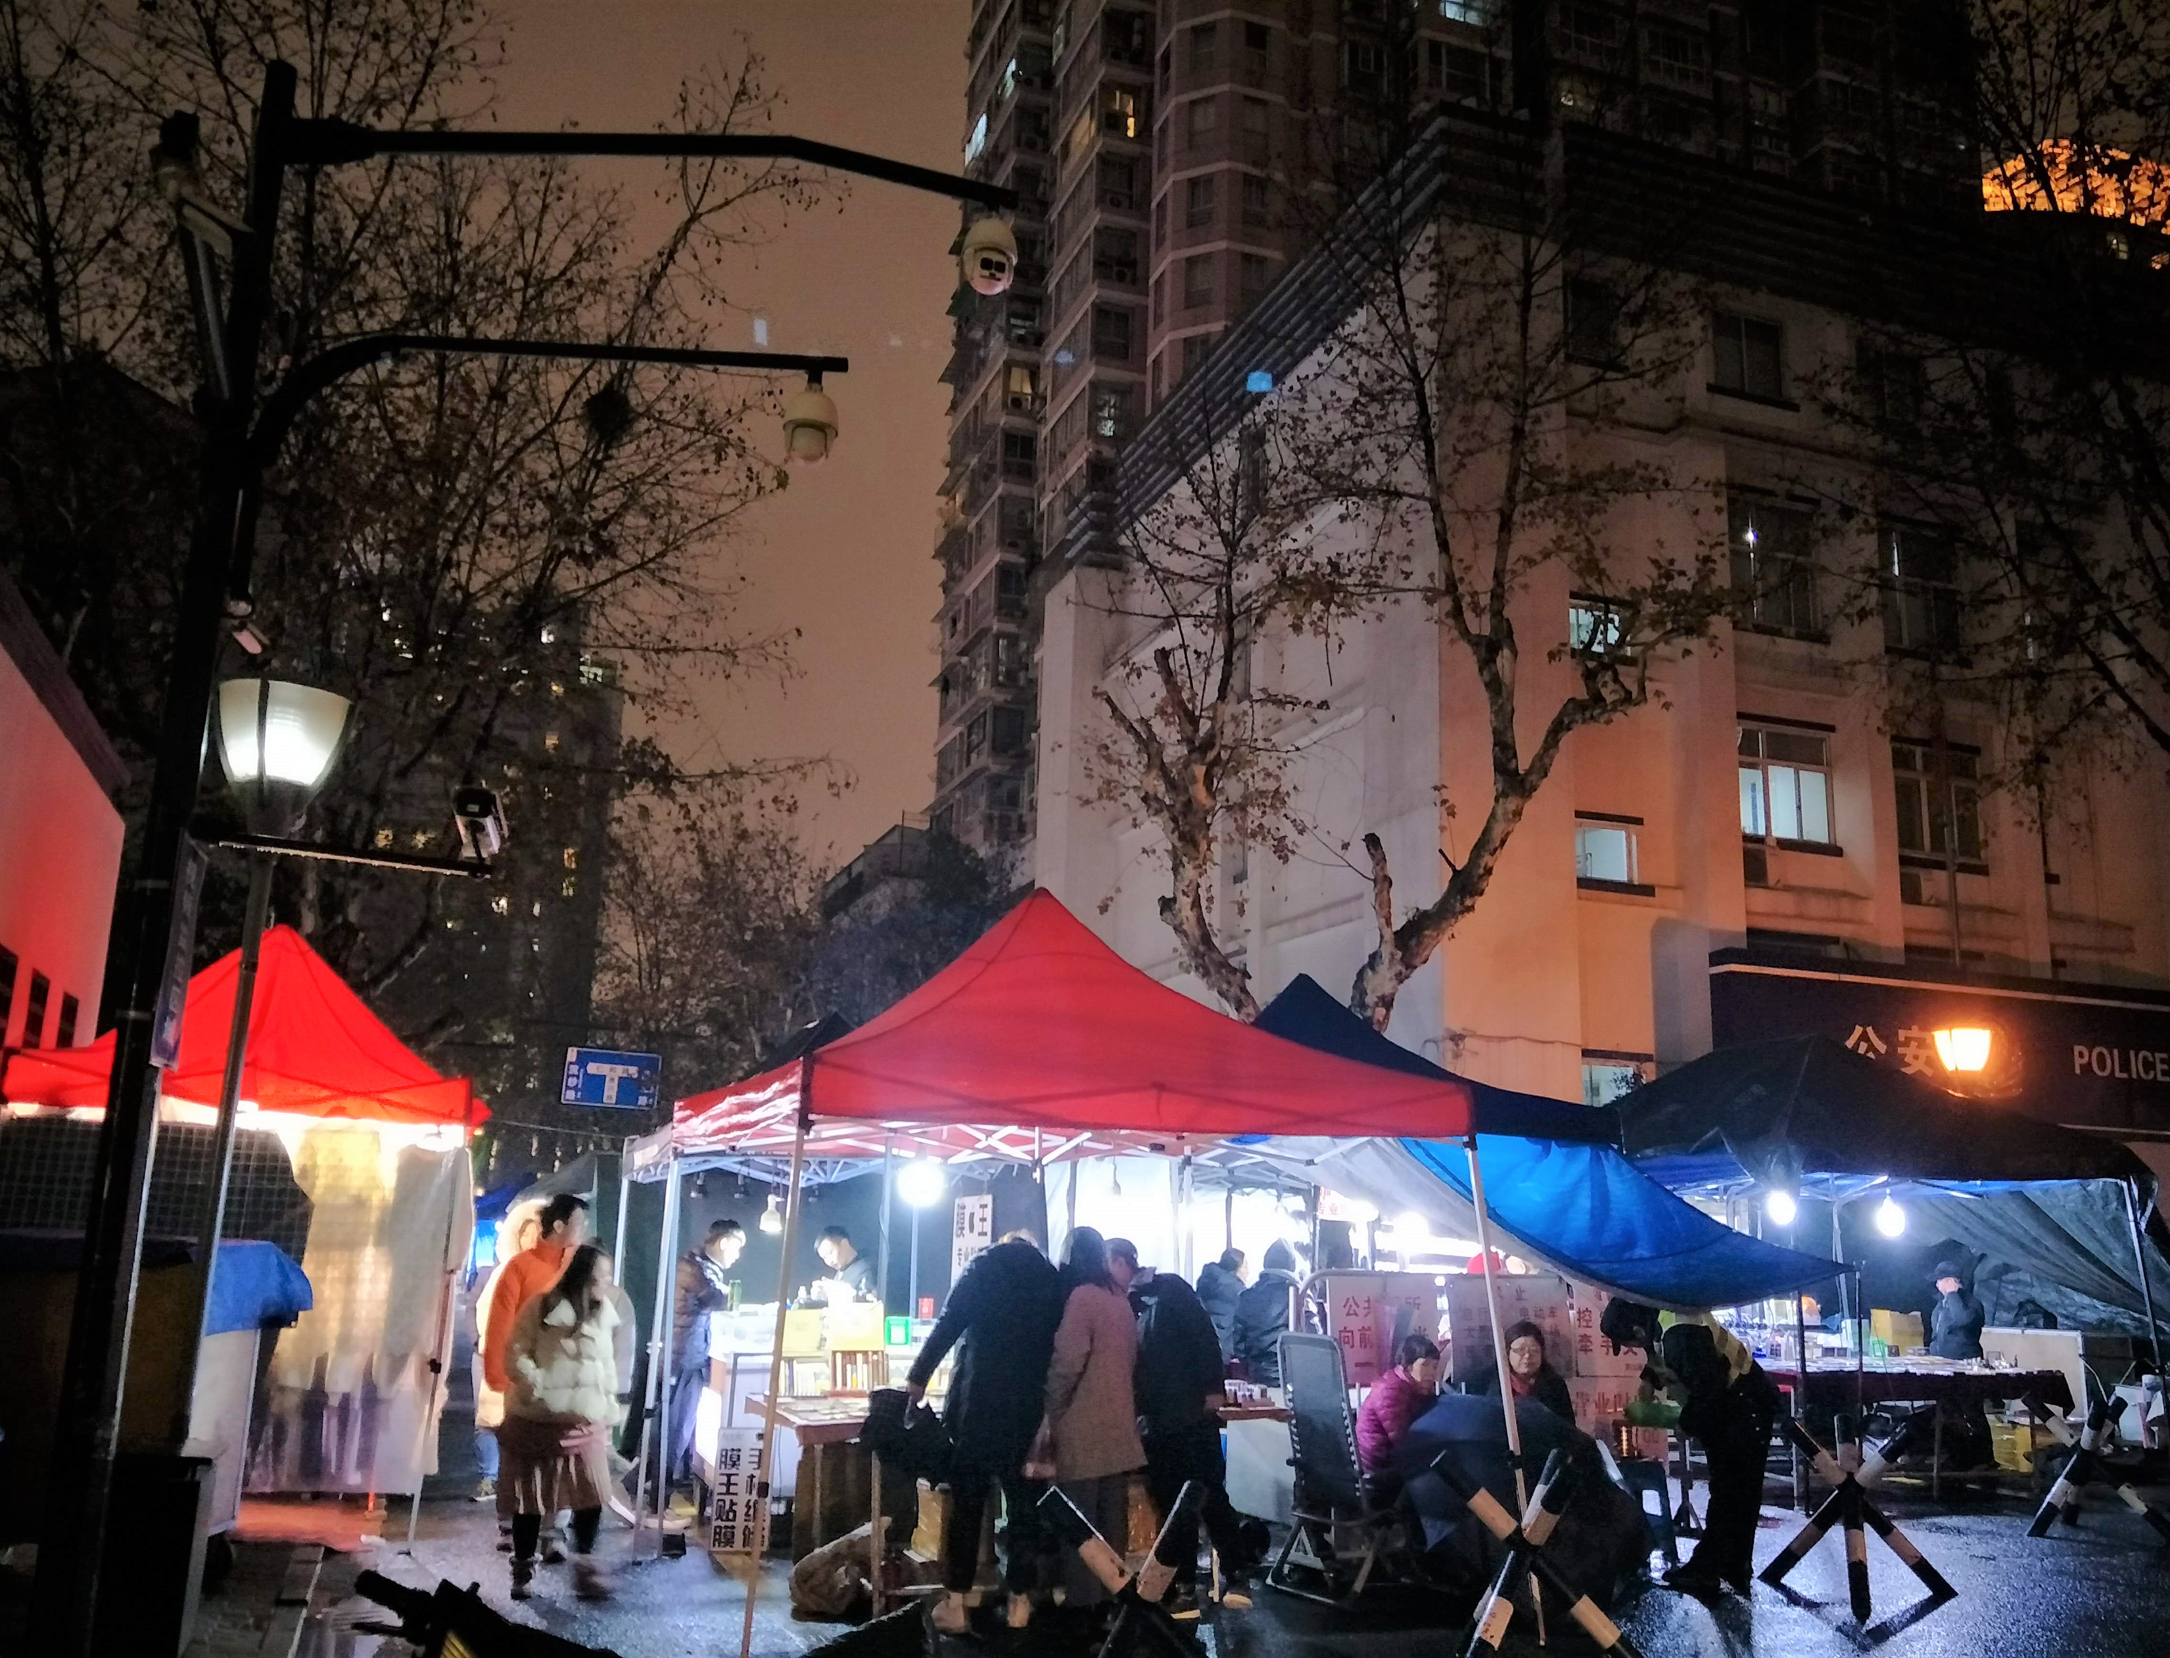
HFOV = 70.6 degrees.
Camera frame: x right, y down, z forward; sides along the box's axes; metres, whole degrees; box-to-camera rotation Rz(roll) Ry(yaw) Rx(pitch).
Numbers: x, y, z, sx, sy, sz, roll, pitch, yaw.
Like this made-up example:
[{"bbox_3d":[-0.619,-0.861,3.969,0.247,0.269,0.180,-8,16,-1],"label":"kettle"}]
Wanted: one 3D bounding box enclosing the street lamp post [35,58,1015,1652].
[{"bbox_3d":[-2.194,-0.134,5.892,3.600,6.250,0.600,2,-13,0],"label":"street lamp post"}]

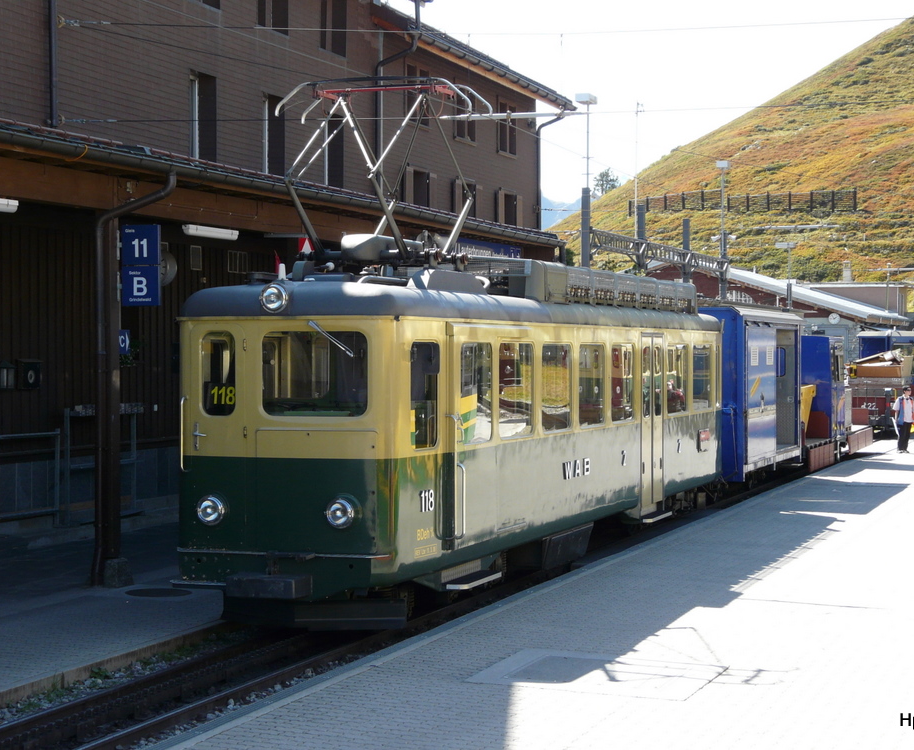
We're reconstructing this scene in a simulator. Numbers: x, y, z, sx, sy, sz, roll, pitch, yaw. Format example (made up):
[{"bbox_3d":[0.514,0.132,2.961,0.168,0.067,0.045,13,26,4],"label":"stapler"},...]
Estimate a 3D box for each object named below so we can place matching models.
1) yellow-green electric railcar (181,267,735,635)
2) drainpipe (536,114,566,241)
[{"bbox_3d":[0.840,0.541,23.202,2.180,3.400,14.400,0,1,19],"label":"yellow-green electric railcar"},{"bbox_3d":[2.489,-5.342,51.144,0.700,3.345,0.130,0,1,19],"label":"drainpipe"}]

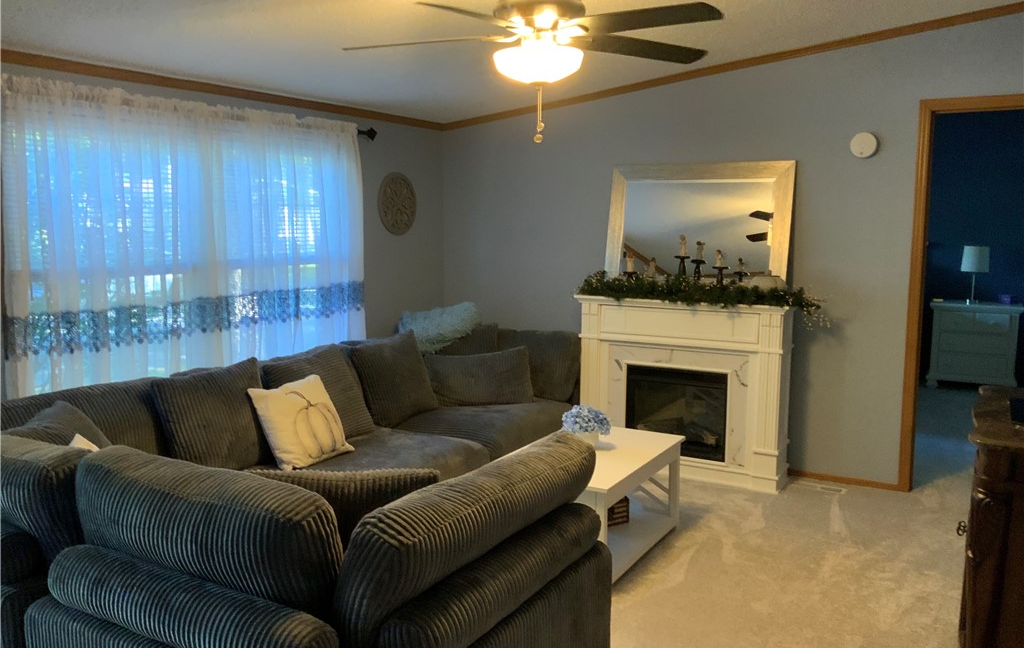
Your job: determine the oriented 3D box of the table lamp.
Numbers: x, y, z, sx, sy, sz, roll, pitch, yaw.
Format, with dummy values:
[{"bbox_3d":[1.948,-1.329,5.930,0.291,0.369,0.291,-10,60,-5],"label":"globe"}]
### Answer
[{"bbox_3d":[4.232,-0.451,7.850,0.265,0.530,0.265,4,8,32],"label":"table lamp"}]

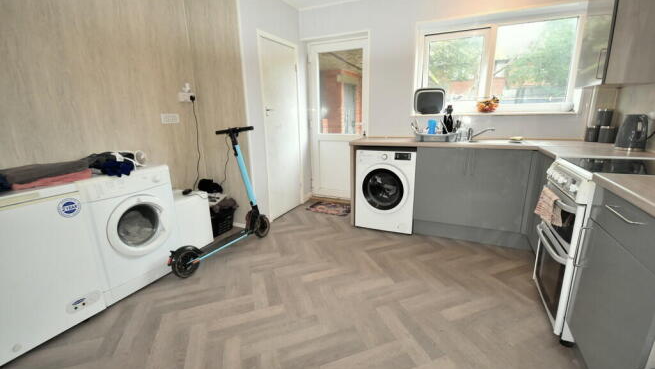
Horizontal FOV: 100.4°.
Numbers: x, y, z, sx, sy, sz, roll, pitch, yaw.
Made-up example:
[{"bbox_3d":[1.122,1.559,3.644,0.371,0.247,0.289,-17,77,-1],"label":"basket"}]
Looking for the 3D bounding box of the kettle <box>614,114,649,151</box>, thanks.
[{"bbox_3d":[2.125,-0.357,1.888,0.155,0.243,0.195,-3,14,-7],"label":"kettle"}]

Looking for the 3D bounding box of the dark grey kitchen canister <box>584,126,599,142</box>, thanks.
[{"bbox_3d":[2.406,-0.451,2.461,0.095,0.138,0.095,6,16,25],"label":"dark grey kitchen canister"}]

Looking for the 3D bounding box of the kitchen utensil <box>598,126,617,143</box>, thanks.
[{"bbox_3d":[2.563,-0.448,2.485,0.108,0.143,0.108,6,16,24],"label":"kitchen utensil"}]

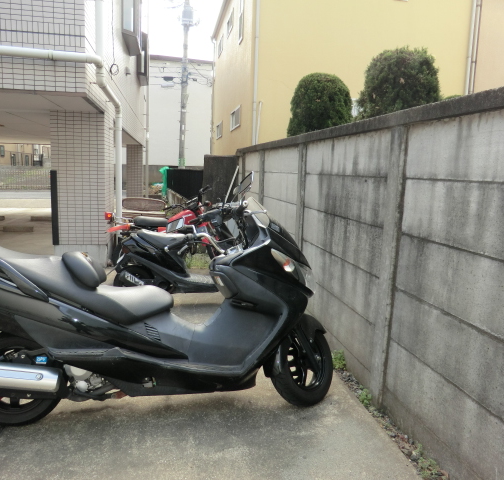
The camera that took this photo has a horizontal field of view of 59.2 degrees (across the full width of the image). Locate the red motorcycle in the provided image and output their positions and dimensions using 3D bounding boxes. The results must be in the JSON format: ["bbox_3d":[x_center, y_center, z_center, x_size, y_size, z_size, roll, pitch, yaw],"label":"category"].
[{"bbox_3d":[-0.921,-0.103,5.540,1.830,1.130,0.720,-5,11,-36],"label":"red motorcycle"}]

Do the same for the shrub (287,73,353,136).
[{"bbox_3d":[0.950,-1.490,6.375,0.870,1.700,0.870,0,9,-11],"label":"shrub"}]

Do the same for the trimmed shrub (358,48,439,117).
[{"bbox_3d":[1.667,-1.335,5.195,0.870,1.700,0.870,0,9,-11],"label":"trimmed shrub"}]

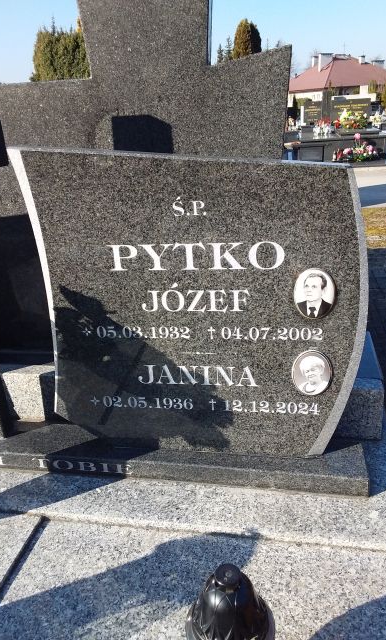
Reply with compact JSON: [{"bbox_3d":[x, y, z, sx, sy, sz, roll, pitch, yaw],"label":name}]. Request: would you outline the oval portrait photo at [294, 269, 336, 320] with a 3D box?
[{"bbox_3d":[0.259,-0.054,1.094,0.087,0.110,0.012,0,18,12],"label":"oval portrait photo"}]

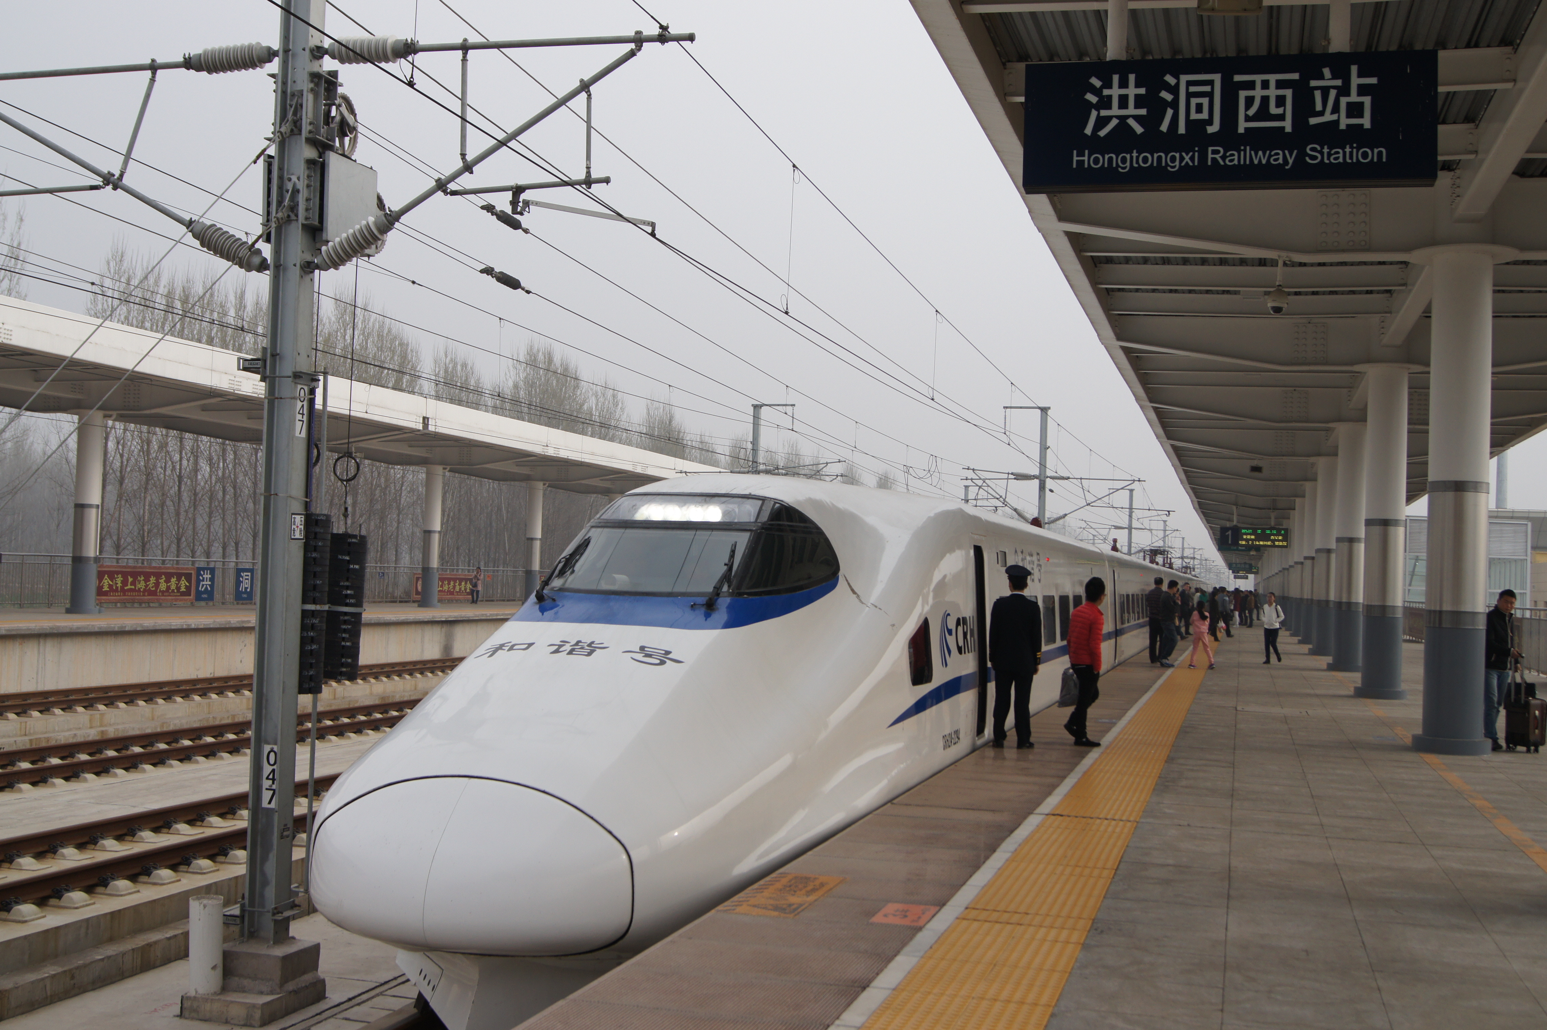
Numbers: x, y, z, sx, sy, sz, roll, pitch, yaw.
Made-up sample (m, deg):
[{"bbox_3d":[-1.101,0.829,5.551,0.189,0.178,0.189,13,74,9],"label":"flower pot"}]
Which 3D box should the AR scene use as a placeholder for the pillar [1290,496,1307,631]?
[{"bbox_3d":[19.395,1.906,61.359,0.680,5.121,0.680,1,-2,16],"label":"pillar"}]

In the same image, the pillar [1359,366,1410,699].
[{"bbox_3d":[9.326,0.284,25.524,0.710,5.020,0.710,1,-2,16],"label":"pillar"}]

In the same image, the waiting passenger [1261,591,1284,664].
[{"bbox_3d":[11.363,2.546,38.014,0.520,1.580,0.400,1,-2,32],"label":"waiting passenger"}]

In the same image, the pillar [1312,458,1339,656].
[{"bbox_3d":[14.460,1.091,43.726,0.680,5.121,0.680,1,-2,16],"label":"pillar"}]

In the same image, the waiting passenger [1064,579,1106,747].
[{"bbox_3d":[3.155,1.445,16.889,0.400,1.649,0.460,3,-2,-22],"label":"waiting passenger"}]

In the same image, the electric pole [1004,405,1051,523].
[{"bbox_3d":[9.234,0.735,61.835,1.739,9.450,0.350,1,-2,16],"label":"electric pole"}]

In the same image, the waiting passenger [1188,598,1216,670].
[{"bbox_3d":[8.632,2.398,33.717,0.500,1.370,0.450,2,-2,9],"label":"waiting passenger"}]

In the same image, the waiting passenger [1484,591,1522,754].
[{"bbox_3d":[7.732,1.626,17.775,0.480,1.690,0.400,3,-2,-28],"label":"waiting passenger"}]

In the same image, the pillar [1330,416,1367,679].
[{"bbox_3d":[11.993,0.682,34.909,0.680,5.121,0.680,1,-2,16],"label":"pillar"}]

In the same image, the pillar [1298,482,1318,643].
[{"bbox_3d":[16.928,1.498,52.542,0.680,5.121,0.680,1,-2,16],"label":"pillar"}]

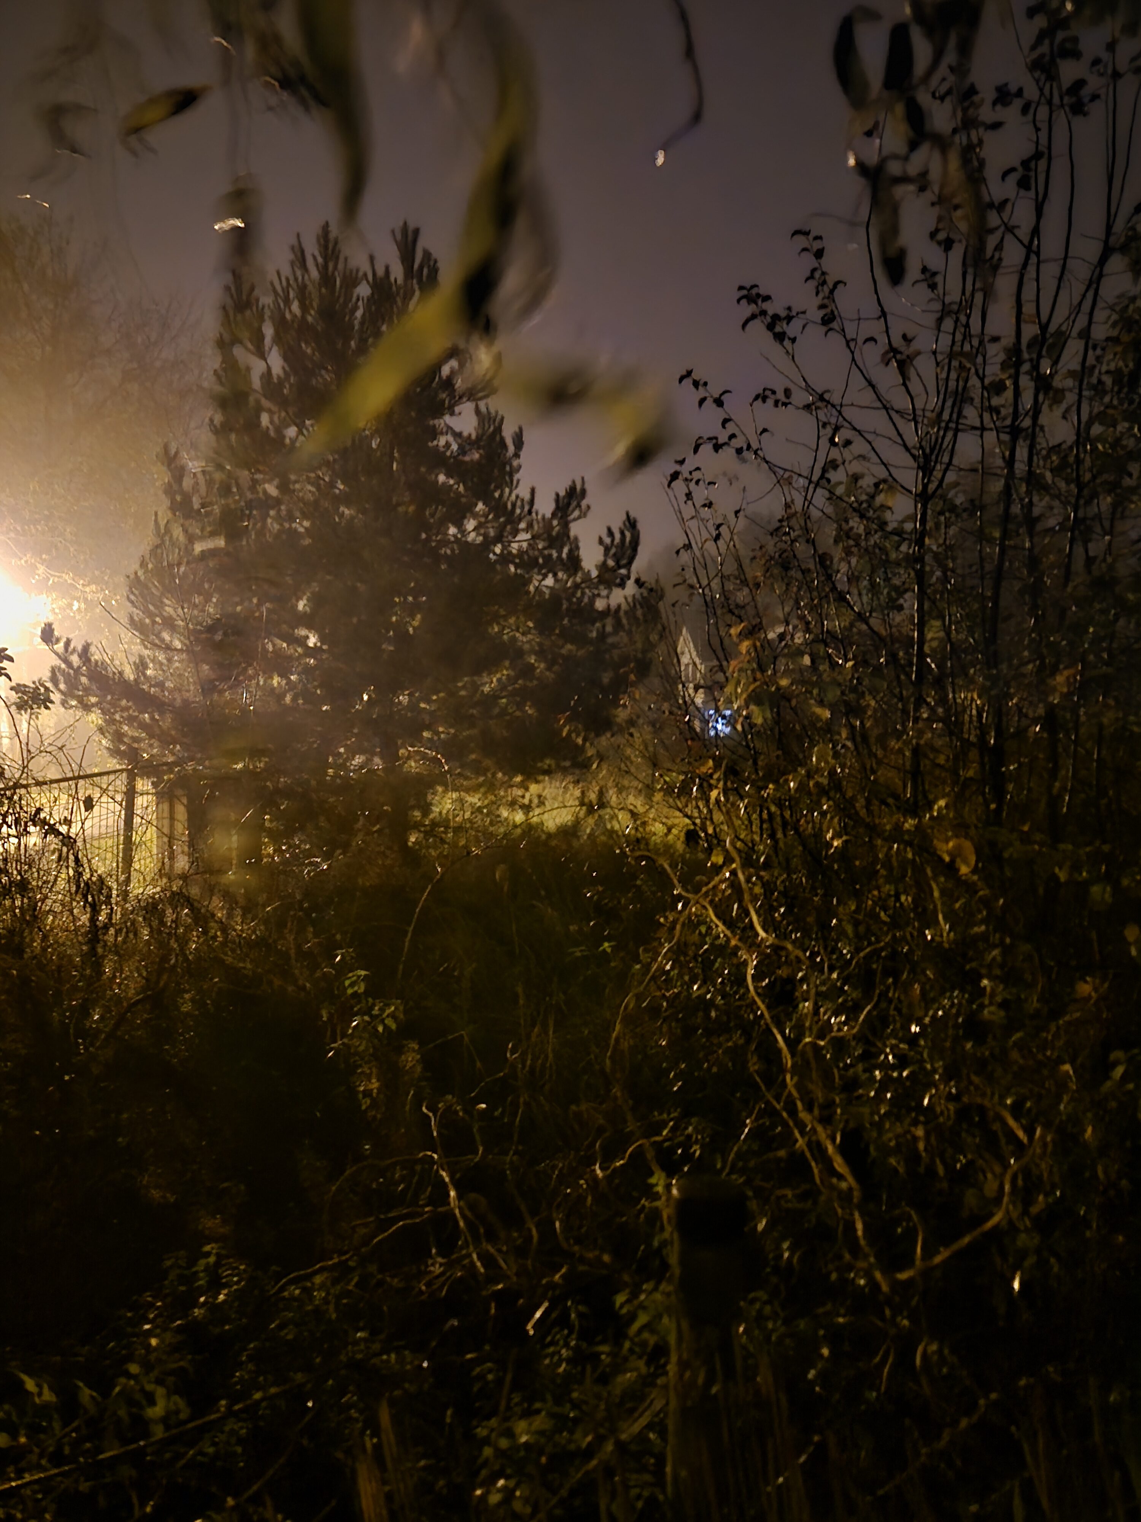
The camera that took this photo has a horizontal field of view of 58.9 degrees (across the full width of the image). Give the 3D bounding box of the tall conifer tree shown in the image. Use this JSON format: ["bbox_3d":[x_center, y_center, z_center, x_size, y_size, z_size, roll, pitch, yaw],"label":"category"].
[{"bbox_3d":[-2.280,-2.300,10.400,6.000,6.300,5.600,1,1,0],"label":"tall conifer tree"}]

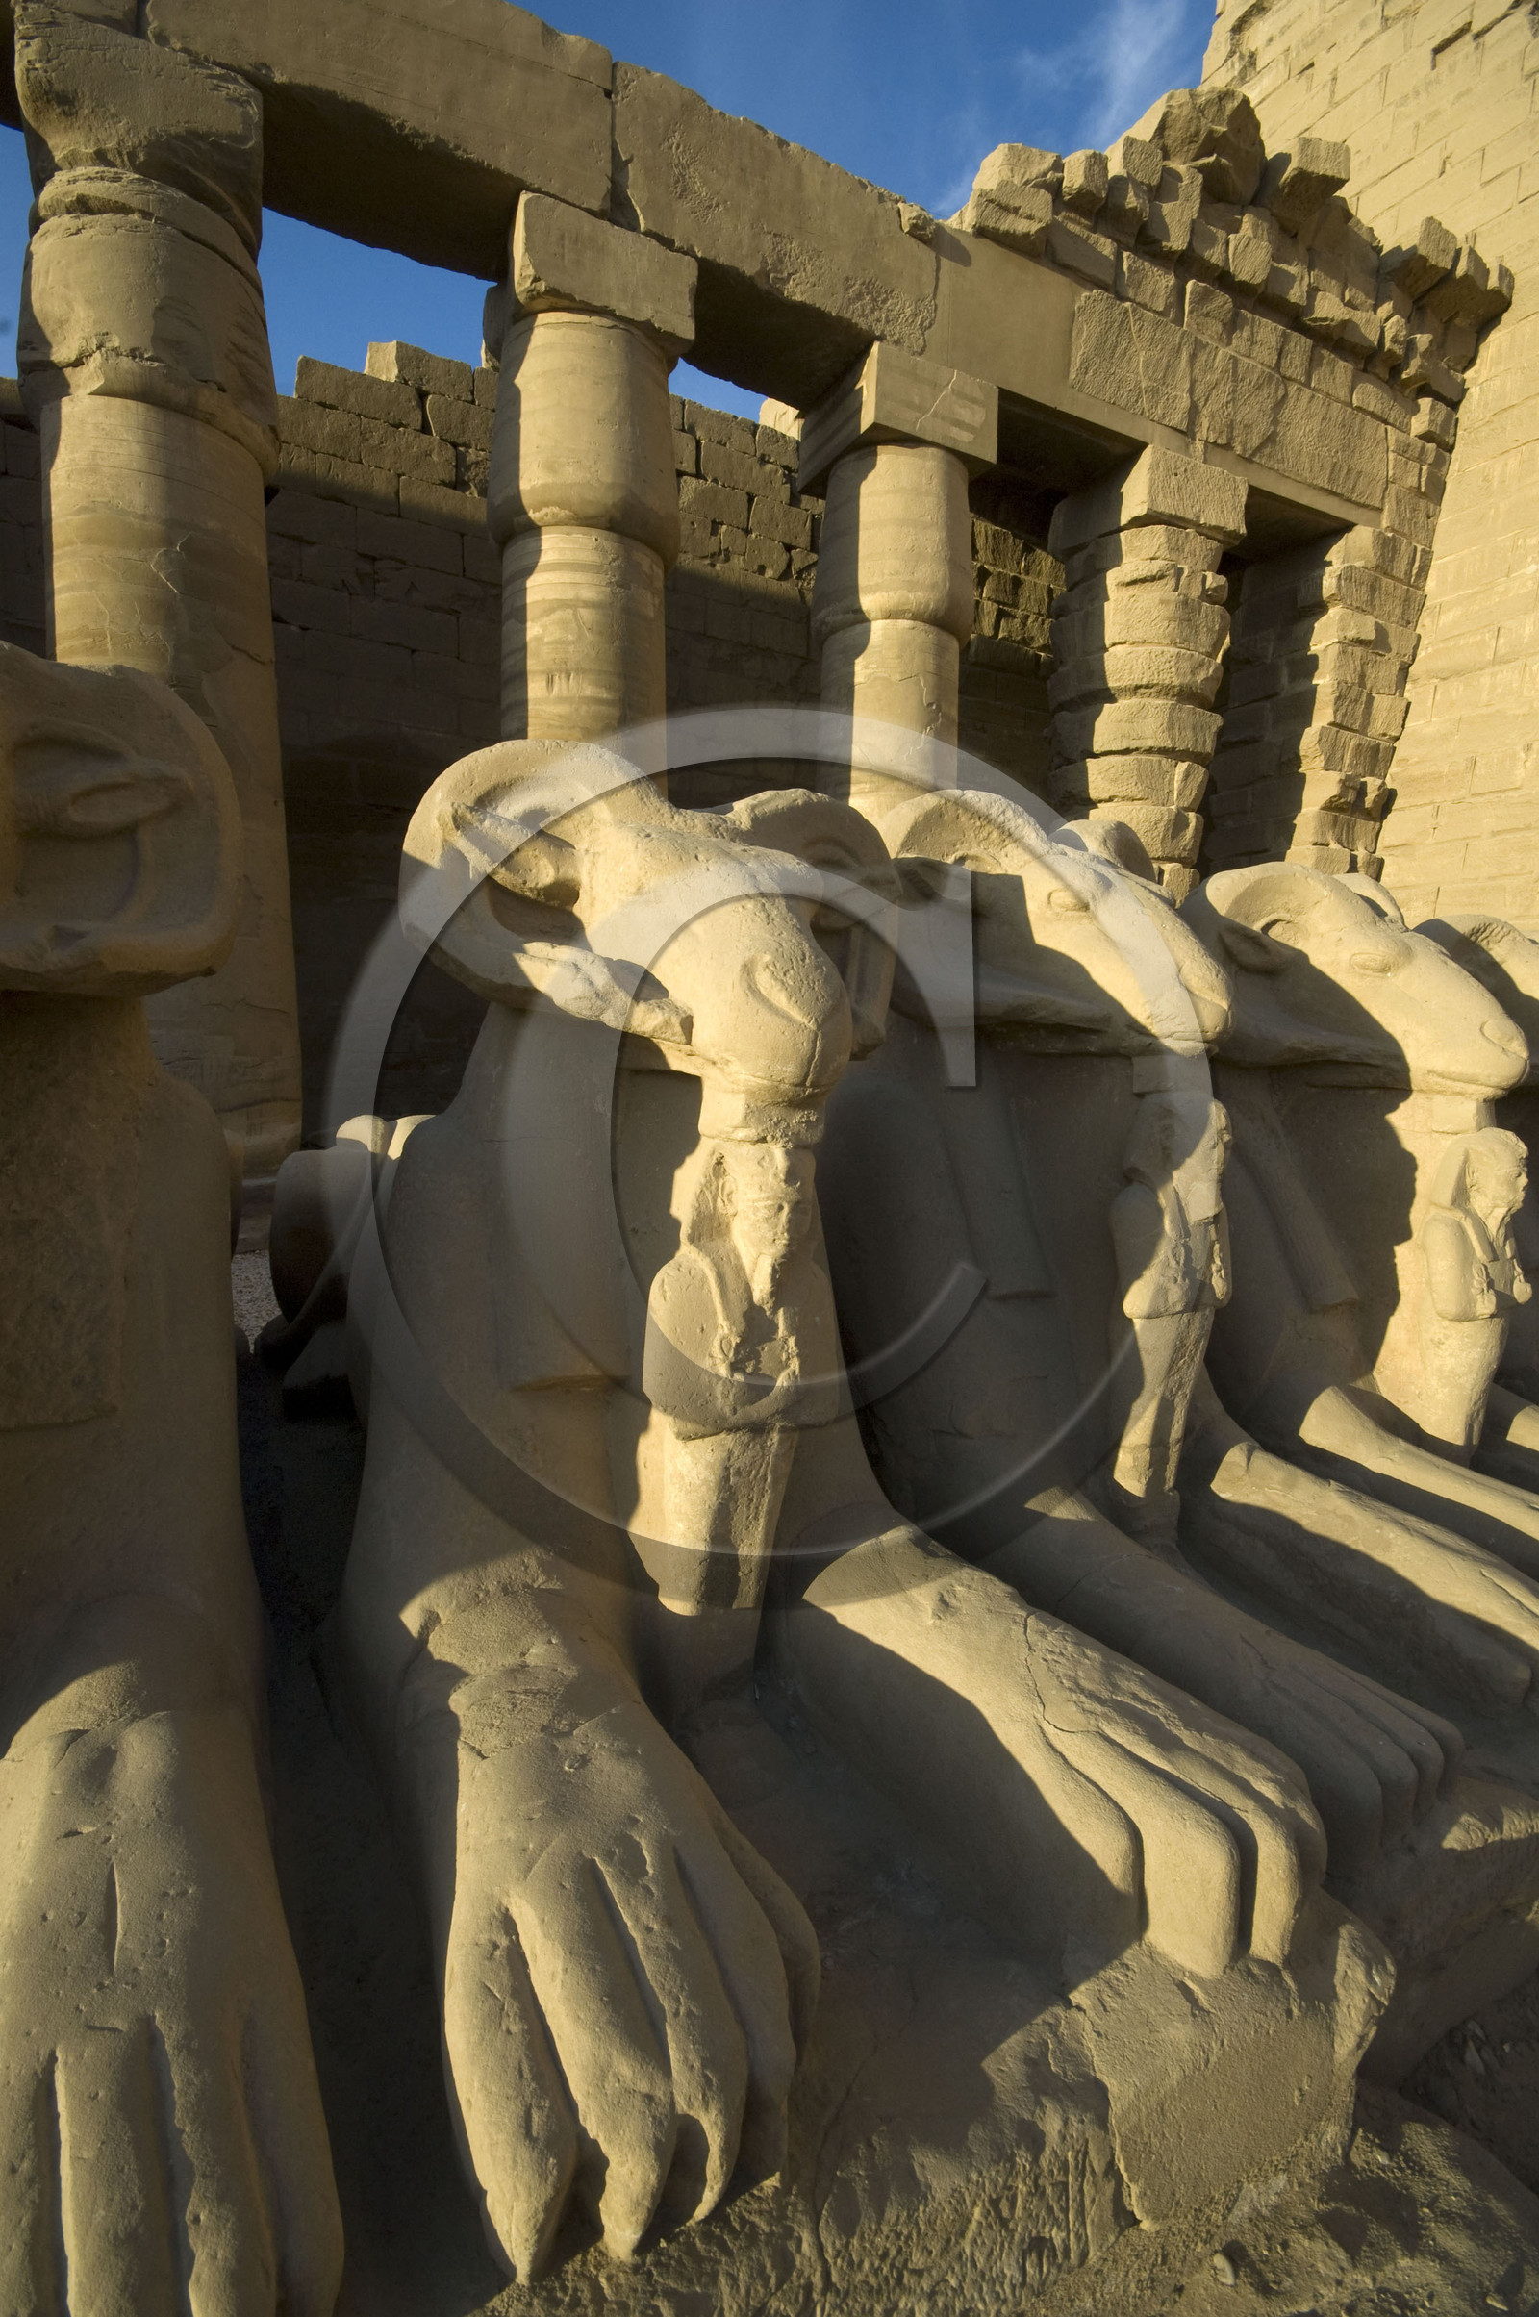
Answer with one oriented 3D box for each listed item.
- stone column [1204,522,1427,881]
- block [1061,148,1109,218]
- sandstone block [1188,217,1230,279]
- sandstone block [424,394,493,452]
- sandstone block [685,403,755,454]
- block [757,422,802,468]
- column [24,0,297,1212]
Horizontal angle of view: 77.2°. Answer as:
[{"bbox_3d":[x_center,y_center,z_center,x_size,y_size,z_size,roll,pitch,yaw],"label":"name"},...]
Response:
[{"bbox_3d":[9.211,-4.911,17.025,2.500,10.250,2.230,-2,6,-26],"label":"stone column"},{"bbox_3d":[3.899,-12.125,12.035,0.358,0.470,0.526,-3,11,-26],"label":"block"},{"bbox_3d":[5.098,-10.917,11.780,0.563,0.388,0.650,-2,9,-26],"label":"sandstone block"},{"bbox_3d":[-4.189,-9.967,13.325,1.008,0.538,0.661,-3,11,-26],"label":"sandstone block"},{"bbox_3d":[-0.945,-12.186,16.342,1.290,0.490,0.650,-2,6,-26],"label":"sandstone block"},{"bbox_3d":[0.111,-12.220,16.854,0.940,0.510,0.650,-2,6,-26],"label":"block"},{"bbox_3d":[-5.287,-4.227,8.560,1.804,8.701,1.794,-2,9,-26],"label":"column"}]

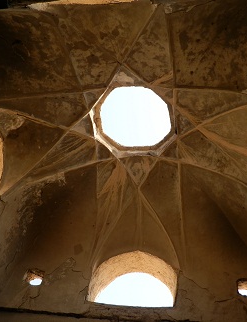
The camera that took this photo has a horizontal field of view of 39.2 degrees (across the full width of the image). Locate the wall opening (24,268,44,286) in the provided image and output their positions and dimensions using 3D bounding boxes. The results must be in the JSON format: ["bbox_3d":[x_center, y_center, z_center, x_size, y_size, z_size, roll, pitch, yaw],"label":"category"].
[{"bbox_3d":[-1.270,1.767,5.060,0.279,0.304,0.217,-3,-69,11],"label":"wall opening"}]

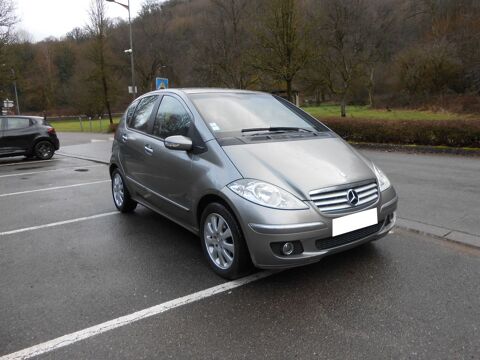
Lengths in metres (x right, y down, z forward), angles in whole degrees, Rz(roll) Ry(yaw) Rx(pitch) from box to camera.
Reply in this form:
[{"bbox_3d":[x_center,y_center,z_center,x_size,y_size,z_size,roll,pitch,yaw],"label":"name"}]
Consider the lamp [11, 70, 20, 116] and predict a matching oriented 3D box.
[{"bbox_3d":[-26.819,-9.601,43.153,0.700,6.970,0.300,-1,10,0],"label":"lamp"}]

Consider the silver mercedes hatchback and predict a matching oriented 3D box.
[{"bbox_3d":[-0.183,-0.243,4.264,1.800,1.590,3.840,-8,13,-35],"label":"silver mercedes hatchback"}]

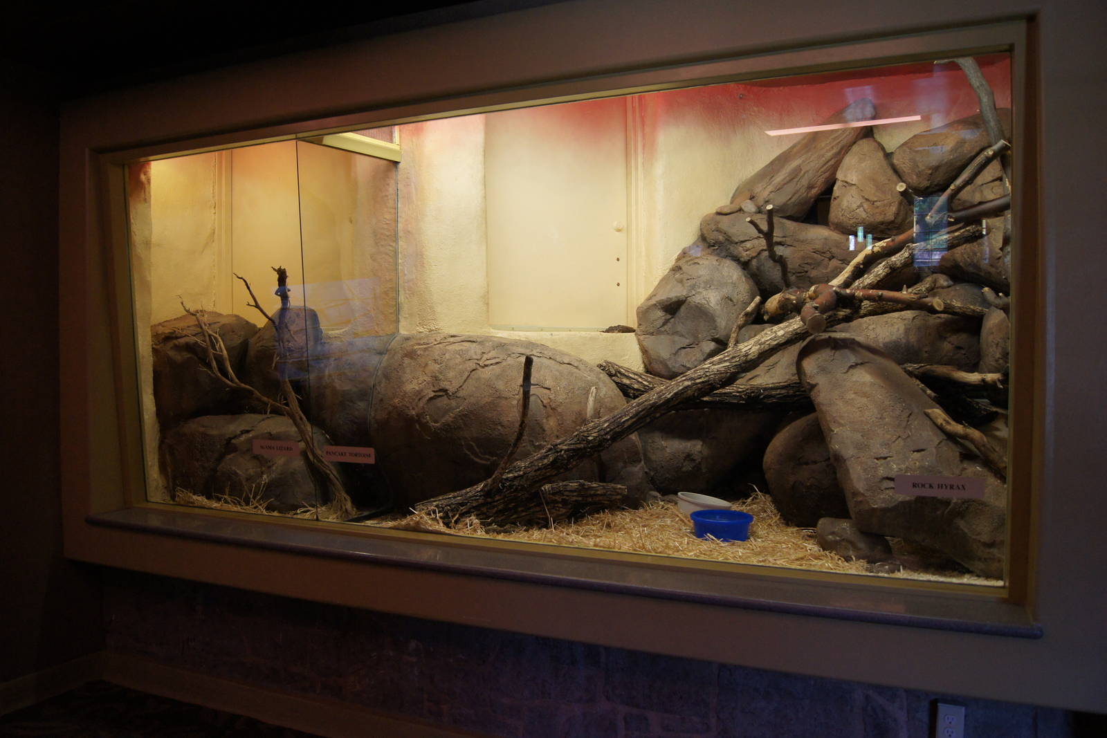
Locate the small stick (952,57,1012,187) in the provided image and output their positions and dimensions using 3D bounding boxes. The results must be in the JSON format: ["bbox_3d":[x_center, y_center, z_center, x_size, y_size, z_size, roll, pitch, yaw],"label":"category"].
[{"bbox_3d":[1.492,-0.838,2.827,0.100,0.561,0.090,-19,6,23],"label":"small stick"}]

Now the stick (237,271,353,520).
[{"bbox_3d":[-1.224,0.097,3.862,0.220,1.331,0.170,-35,-15,20],"label":"stick"}]

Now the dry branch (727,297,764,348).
[{"bbox_3d":[0.727,-0.178,3.138,0.060,0.213,0.060,29,18,20],"label":"dry branch"}]

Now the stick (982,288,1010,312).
[{"bbox_3d":[1.553,-0.237,2.865,0.180,0.100,0.090,1,1,24],"label":"stick"}]

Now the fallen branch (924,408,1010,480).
[{"bbox_3d":[1.336,0.237,2.622,0.080,0.090,0.422,25,19,-37],"label":"fallen branch"}]

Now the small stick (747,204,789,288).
[{"bbox_3d":[0.826,-0.471,3.178,0.165,0.315,0.080,1,1,24],"label":"small stick"}]

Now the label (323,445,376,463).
[{"bbox_3d":[-0.829,0.348,3.372,0.254,0.063,0.005,1,5,24],"label":"label"}]

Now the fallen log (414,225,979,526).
[{"bbox_3d":[0.452,-0.049,3.263,2.414,0.440,0.280,-29,-10,11],"label":"fallen log"}]

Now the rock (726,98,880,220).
[{"bbox_3d":[1.107,-0.888,3.528,0.270,0.692,0.230,43,-2,17],"label":"rock"}]

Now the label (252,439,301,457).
[{"bbox_3d":[-1.174,0.338,3.521,0.252,0.063,0.005,1,5,24],"label":"label"}]

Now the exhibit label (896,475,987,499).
[{"bbox_3d":[1.164,0.355,2.503,0.249,0.063,0.005,1,5,24],"label":"exhibit label"}]

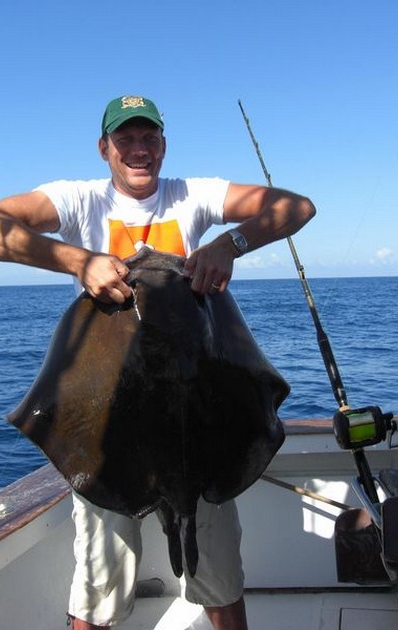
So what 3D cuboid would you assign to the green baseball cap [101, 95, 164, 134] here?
[{"bbox_3d":[-0.179,-0.555,1.890,0.175,0.135,0.260,-1,6,-12],"label":"green baseball cap"}]

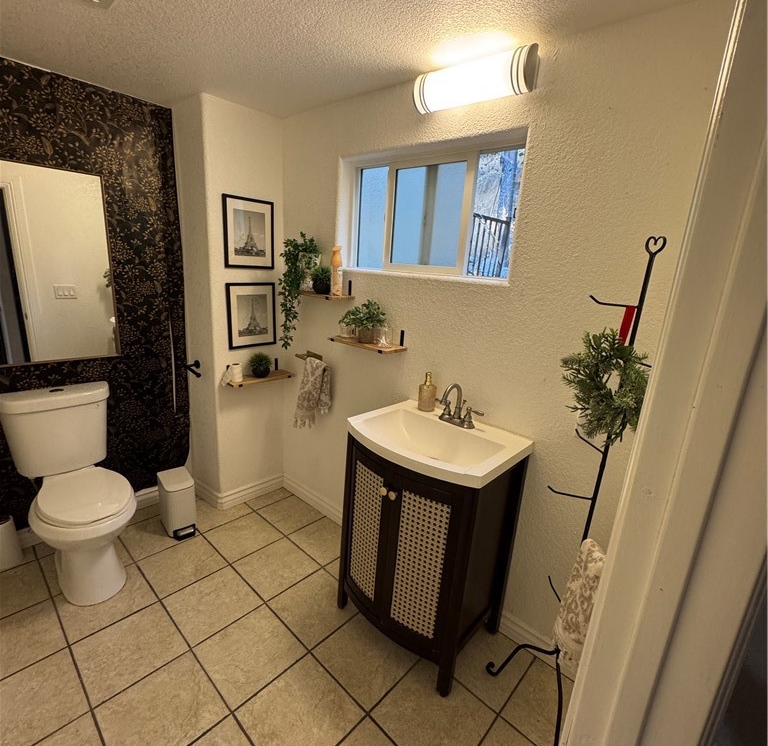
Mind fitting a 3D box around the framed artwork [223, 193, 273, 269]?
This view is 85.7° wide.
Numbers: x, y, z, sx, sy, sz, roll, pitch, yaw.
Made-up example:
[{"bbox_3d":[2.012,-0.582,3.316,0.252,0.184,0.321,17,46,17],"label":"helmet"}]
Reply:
[{"bbox_3d":[-0.733,-0.765,2.279,0.020,0.371,0.300,17,20,40],"label":"framed artwork"}]

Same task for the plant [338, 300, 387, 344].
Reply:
[{"bbox_3d":[-0.106,-0.250,1.988,0.250,0.200,0.160,16,20,39],"label":"plant"}]

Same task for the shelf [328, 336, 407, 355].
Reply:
[{"bbox_3d":[-0.083,-0.140,2.003,0.380,0.018,0.149,16,20,39],"label":"shelf"}]

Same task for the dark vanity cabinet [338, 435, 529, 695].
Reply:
[{"bbox_3d":[0.158,0.703,1.759,0.597,0.871,0.485,17,20,41],"label":"dark vanity cabinet"}]

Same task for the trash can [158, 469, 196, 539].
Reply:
[{"bbox_3d":[-1.171,0.736,2.354,0.155,0.300,0.225,-9,20,-38],"label":"trash can"}]

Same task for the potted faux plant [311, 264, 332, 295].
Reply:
[{"bbox_3d":[-0.329,-0.496,2.197,0.122,0.150,0.122,3,15,-1],"label":"potted faux plant"}]

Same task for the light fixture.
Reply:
[{"bbox_3d":[0.305,-1.043,1.487,0.457,0.127,0.100,16,20,39],"label":"light fixture"}]

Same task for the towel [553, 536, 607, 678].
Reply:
[{"bbox_3d":[0.710,0.833,1.439,0.180,0.510,0.100,17,20,41],"label":"towel"}]

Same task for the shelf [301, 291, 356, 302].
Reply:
[{"bbox_3d":[-0.336,-0.408,2.174,0.375,0.018,0.149,16,20,39],"label":"shelf"}]

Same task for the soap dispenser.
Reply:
[{"bbox_3d":[0.199,0.084,1.871,0.076,0.168,0.078,9,16,18],"label":"soap dispenser"}]

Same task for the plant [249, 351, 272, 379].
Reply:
[{"bbox_3d":[-0.725,-0.044,2.457,0.135,0.142,0.135,17,20,40],"label":"plant"}]

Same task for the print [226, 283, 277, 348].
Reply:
[{"bbox_3d":[-0.764,-0.334,2.417,0.020,0.372,0.306,17,20,41],"label":"print"}]

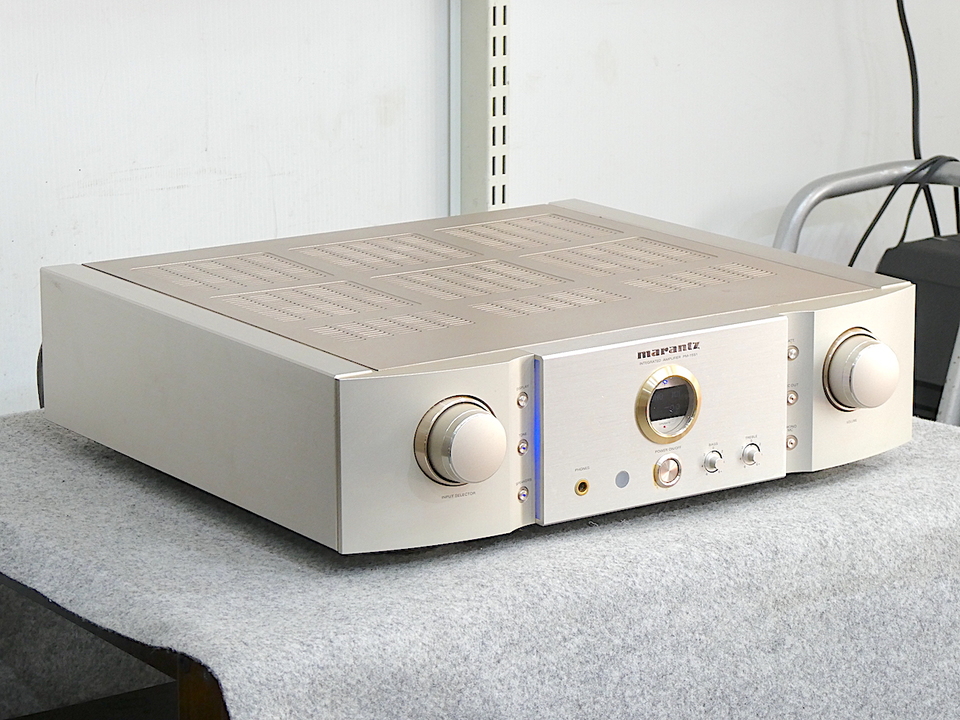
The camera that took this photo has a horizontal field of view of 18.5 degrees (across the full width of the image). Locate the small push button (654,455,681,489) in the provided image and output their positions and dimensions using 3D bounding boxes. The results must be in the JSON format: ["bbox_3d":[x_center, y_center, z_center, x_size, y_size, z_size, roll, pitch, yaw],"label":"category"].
[{"bbox_3d":[0.114,0.067,1.769,0.022,0.022,0.005,-9,17,-34],"label":"small push button"}]

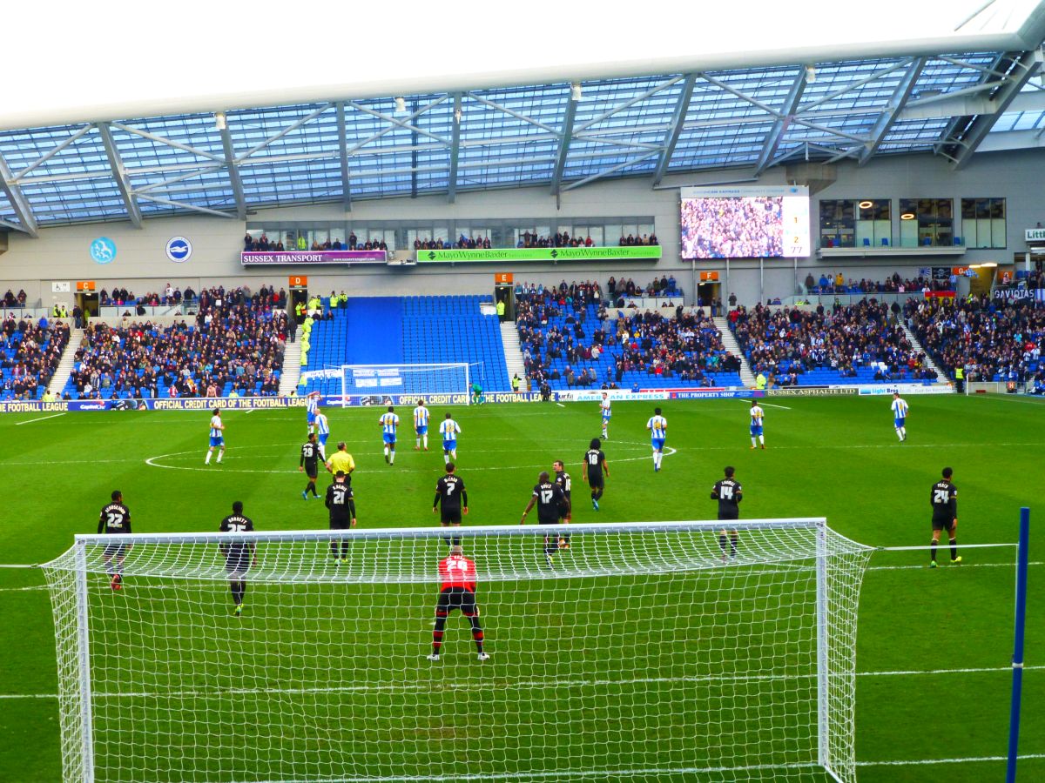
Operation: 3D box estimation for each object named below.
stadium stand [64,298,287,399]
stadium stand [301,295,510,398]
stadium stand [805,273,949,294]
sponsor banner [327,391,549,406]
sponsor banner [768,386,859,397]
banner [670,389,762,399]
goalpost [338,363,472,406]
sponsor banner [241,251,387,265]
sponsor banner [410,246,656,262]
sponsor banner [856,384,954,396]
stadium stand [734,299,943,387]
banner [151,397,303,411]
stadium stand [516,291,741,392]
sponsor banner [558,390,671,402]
[{"bbox_3d":[-22.527,-2.882,140.249,13.646,6.750,17.300,-1,2,-3],"label":"stadium stand"},{"bbox_3d":[-7.976,-3.166,141.112,13.442,6.750,17.300,-1,2,-3],"label":"stadium stand"},{"bbox_3d":[25.447,-7.743,150.444,10.459,1.600,2.400,-1,2,-3],"label":"stadium stand"},{"bbox_3d":[-5.221,0.457,130.307,13.528,0.680,0.150,-1,2,-3],"label":"sponsor banner"},{"bbox_3d":[18.294,0.077,133.082,5.898,0.477,0.140,-1,2,-3],"label":"sponsor banner"},{"bbox_3d":[12.162,0.200,132.715,5.893,0.509,0.140,-1,2,-3],"label":"banner"},{"bbox_3d":[-7.079,-0.393,127.760,7.560,2.560,1.800,-1,2,-3],"label":"goalpost"},{"bbox_3d":[-14.655,-9.420,149.051,10.151,0.858,0.140,-1,2,-3],"label":"sponsor banner"},{"bbox_3d":[1.240,-9.732,150.000,17.362,0.830,0.140,-1,2,-3],"label":"sponsor banner"},{"bbox_3d":[23.969,-0.129,132.037,6.173,0.640,0.150,-1,2,-3],"label":"sponsor banner"},{"bbox_3d":[20.523,-3.300,142.063,12.774,5.950,15.800,-1,2,-3],"label":"stadium stand"},{"bbox_3d":[-18.068,0.725,129.545,9.656,0.680,0.150,-1,2,-3],"label":"banner"},{"bbox_3d":[6.603,-3.451,141.977,13.896,6.750,17.300,-1,2,-3],"label":"stadium stand"},{"bbox_3d":[5.738,0.275,132.330,7.091,0.602,0.140,-1,2,-3],"label":"sponsor banner"}]

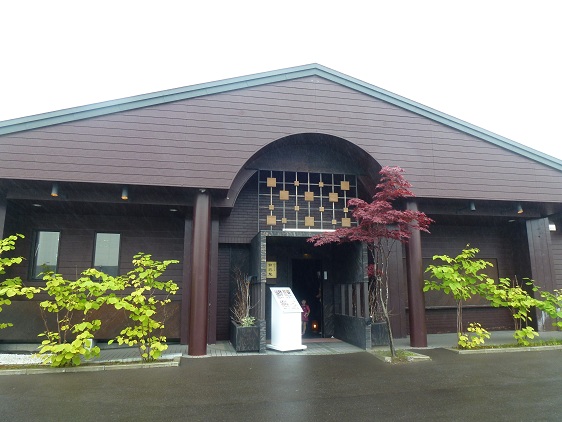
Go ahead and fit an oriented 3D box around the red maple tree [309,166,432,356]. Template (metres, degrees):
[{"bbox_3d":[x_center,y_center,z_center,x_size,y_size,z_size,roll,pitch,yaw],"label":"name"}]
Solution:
[{"bbox_3d":[1.660,0.880,7.417,2.159,3.544,1.952,2,-9,-11],"label":"red maple tree"}]

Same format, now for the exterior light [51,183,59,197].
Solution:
[{"bbox_3d":[-4.270,-0.389,7.360,0.126,0.246,0.126,2,-9,-11],"label":"exterior light"}]

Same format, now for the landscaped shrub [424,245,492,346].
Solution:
[{"bbox_3d":[3.568,1.727,7.884,1.181,2.010,1.068,2,-9,-11],"label":"landscaped shrub"}]

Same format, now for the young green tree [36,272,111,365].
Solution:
[{"bbox_3d":[-3.496,1.763,6.619,1.048,1.556,0.948,2,-9,-11],"label":"young green tree"}]

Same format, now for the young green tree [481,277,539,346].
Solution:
[{"bbox_3d":[4.781,2.084,8.192,0.995,1.397,0.847,2,-9,-11],"label":"young green tree"}]

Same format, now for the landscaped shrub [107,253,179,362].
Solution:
[{"bbox_3d":[-2.422,1.658,6.872,1.126,1.842,1.019,2,-9,-11],"label":"landscaped shrub"}]

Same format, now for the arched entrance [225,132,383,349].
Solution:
[{"bbox_3d":[0.408,0.697,8.800,3.345,4.484,1.750,2,-9,-11],"label":"arched entrance"}]

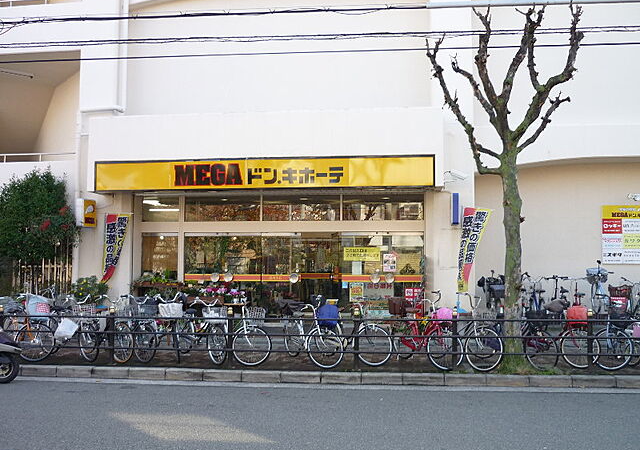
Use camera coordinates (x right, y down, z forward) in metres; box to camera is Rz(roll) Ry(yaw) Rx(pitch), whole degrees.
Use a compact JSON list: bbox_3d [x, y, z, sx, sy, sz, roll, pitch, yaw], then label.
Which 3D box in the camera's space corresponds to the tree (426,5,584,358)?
[{"bbox_3d":[3.040,-0.710,10.000,2.500,5.850,2.300,0,-3,-5],"label":"tree"}]

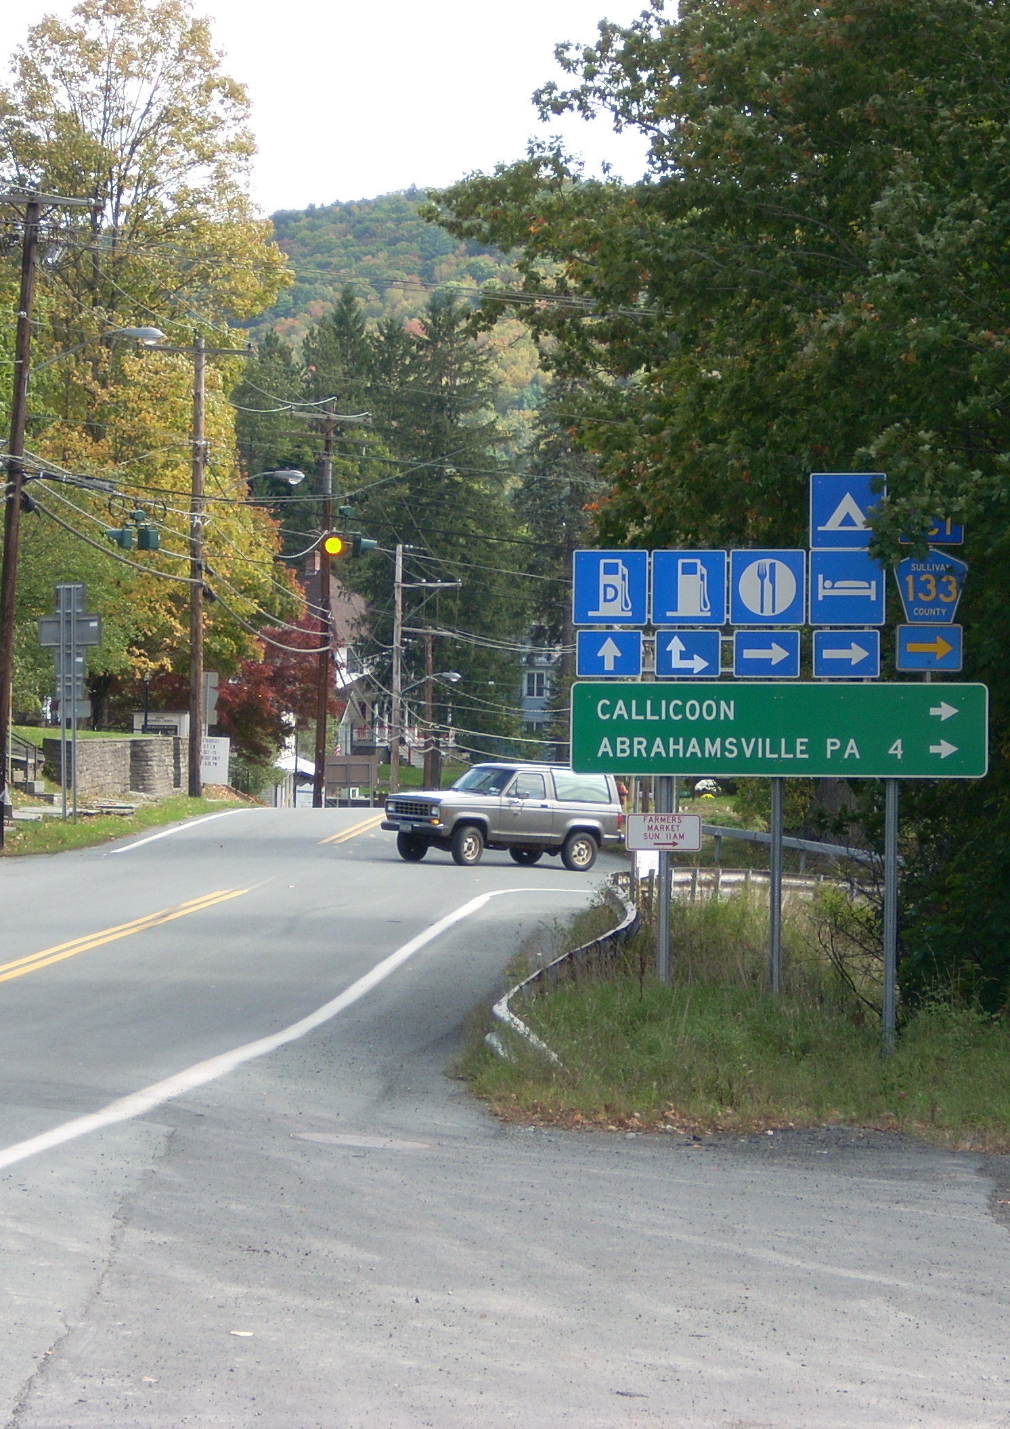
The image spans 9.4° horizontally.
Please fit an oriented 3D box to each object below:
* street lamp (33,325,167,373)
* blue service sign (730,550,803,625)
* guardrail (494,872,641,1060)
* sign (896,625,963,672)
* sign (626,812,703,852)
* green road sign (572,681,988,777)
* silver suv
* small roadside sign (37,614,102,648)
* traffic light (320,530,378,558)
[{"bbox_3d":[-7.026,-6.271,106.000,2.300,0.790,0.360,0,0,3],"label":"street lamp"},{"bbox_3d":[2.125,-1.020,49.700,0.610,0.610,0.040,0,0,3],"label":"blue service sign"},{"bbox_3d":[0.650,2.270,60.000,1.600,0.850,26.000,0,0,3],"label":"guardrail"},{"bbox_3d":[3.432,-0.535,49.800,0.535,0.382,0.040,0,0,6],"label":"sign"},{"bbox_3d":[1.284,0.949,49.700,0.610,0.307,0.040,0,0,6],"label":"sign"},{"bbox_3d":[2.210,0.124,49.500,3.360,0.765,0.050,0,0,5],"label":"green road sign"},{"bbox_3d":[0.030,1.700,103.600,4.000,1.720,1.730,3,0,-39],"label":"silver suv"},{"bbox_3d":[-8.527,-1.629,121.000,1.220,0.610,0.050,0,0,5],"label":"small roadside sign"},{"bbox_3d":[-2.637,-2.875,104.000,0.970,0.460,0.480,0,0,2],"label":"traffic light"}]

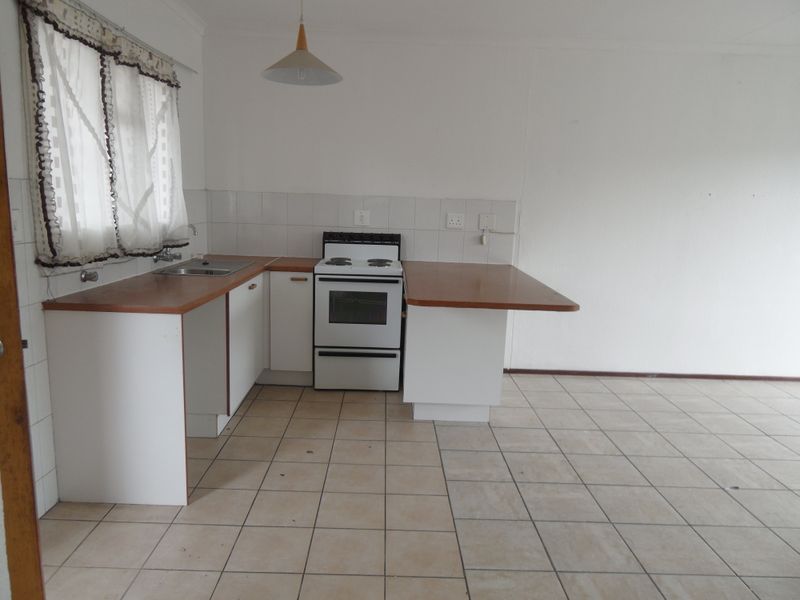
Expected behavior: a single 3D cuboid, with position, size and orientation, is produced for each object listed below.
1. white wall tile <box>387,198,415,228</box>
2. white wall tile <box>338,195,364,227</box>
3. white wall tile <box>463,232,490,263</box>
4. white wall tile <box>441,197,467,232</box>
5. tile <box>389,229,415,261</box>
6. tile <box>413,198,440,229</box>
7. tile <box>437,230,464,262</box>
[{"bbox_3d":[0.019,-0.697,4.477,0.200,0.250,0.010,2,9,-1],"label":"white wall tile"},{"bbox_3d":[-0.389,-0.709,4.469,0.200,0.250,0.010,2,9,-1],"label":"white wall tile"},{"bbox_3d":[0.618,-0.421,4.516,0.200,0.250,0.010,2,10,-2],"label":"white wall tile"},{"bbox_3d":[0.426,-0.678,4.466,0.200,0.250,0.010,2,10,-2],"label":"white wall tile"},{"bbox_3d":[0.009,-0.448,4.519,0.200,0.250,0.010,2,9,-1],"label":"tile"},{"bbox_3d":[0.222,-0.690,4.481,0.200,0.250,0.010,2,9,-1],"label":"tile"},{"bbox_3d":[0.416,-0.427,4.508,0.200,0.250,0.010,2,10,-2],"label":"tile"}]

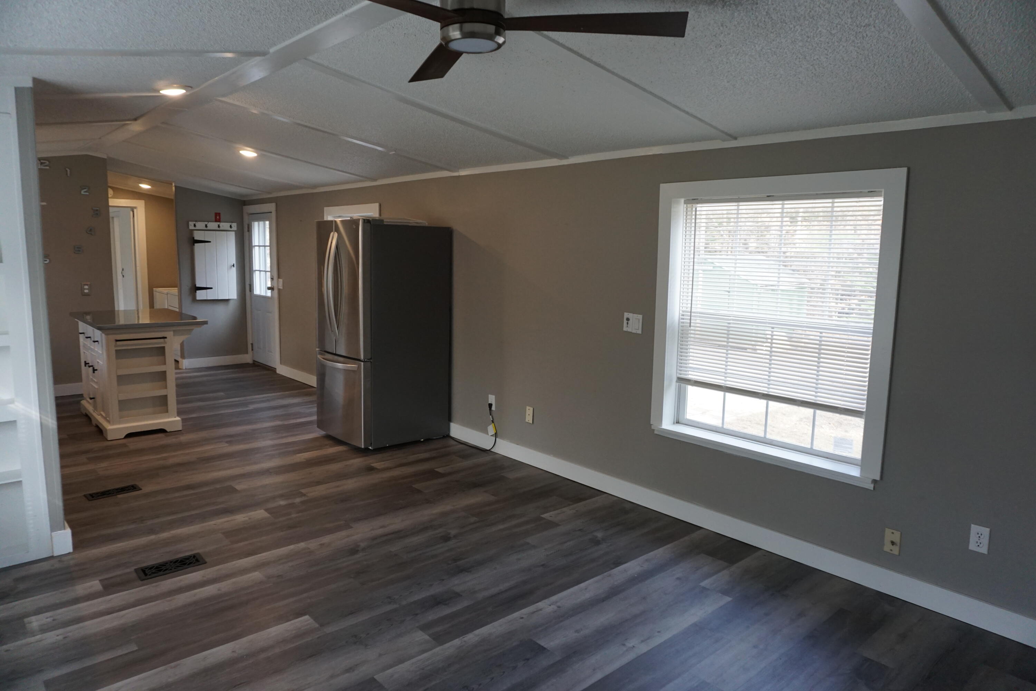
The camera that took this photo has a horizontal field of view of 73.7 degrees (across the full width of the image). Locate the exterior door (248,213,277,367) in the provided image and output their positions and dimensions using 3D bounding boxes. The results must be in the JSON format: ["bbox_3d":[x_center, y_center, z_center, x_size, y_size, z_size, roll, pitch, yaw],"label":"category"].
[{"bbox_3d":[-3.215,-0.690,8.713,0.045,1.939,0.768,-6,11,-41],"label":"exterior door"}]

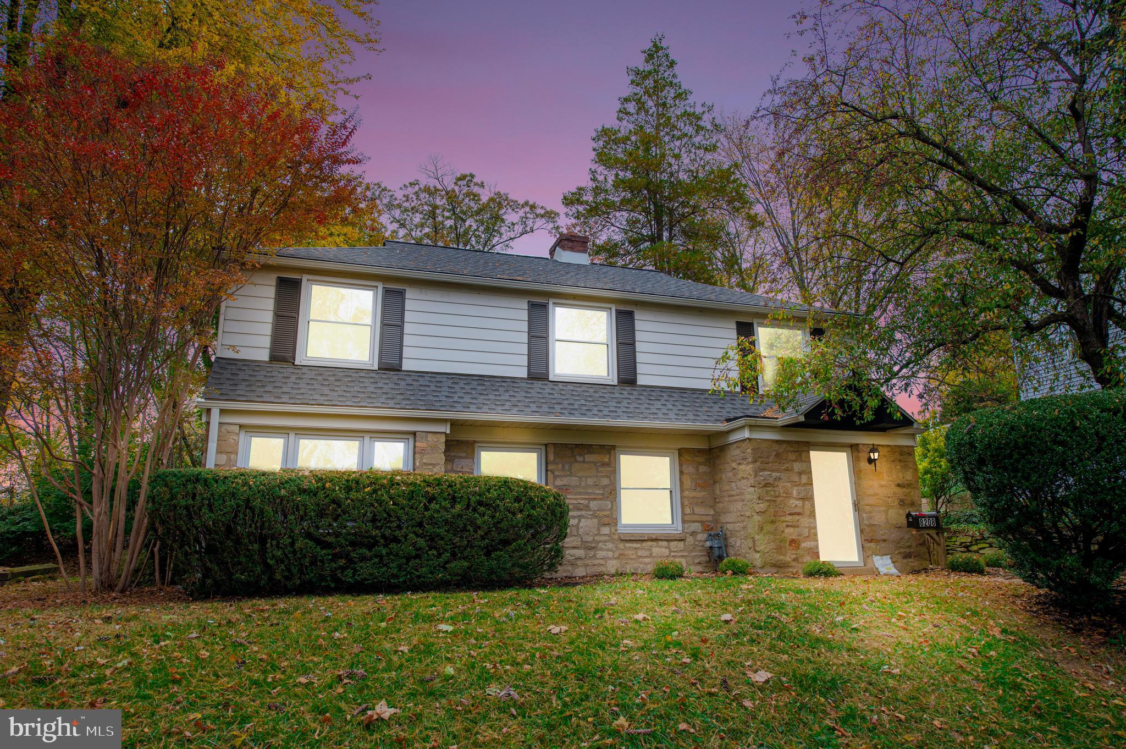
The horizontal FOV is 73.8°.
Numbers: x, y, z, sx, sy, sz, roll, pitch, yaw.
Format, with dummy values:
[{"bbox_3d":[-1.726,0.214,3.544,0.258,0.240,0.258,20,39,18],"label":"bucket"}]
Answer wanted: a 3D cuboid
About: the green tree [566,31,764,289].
[{"bbox_3d":[4.035,-3.744,28.517,8.000,20.800,8.000,4,-14,-16],"label":"green tree"}]

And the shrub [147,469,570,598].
[{"bbox_3d":[-2.552,2.179,10.181,5.400,1.520,1.200,4,-14,-16],"label":"shrub"}]

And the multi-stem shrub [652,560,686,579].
[{"bbox_3d":[1.722,3.177,12.234,0.530,0.290,0.530,0,-14,0],"label":"multi-stem shrub"}]

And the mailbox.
[{"bbox_3d":[5.728,2.316,11.916,0.540,0.260,0.180,4,-14,-16],"label":"mailbox"}]

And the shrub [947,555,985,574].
[{"bbox_3d":[6.194,2.912,11.538,0.530,0.300,0.530,4,-14,-16],"label":"shrub"}]

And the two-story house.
[{"bbox_3d":[-0.355,0.353,15.504,11.950,7.300,8.000,4,-14,-16],"label":"two-story house"}]

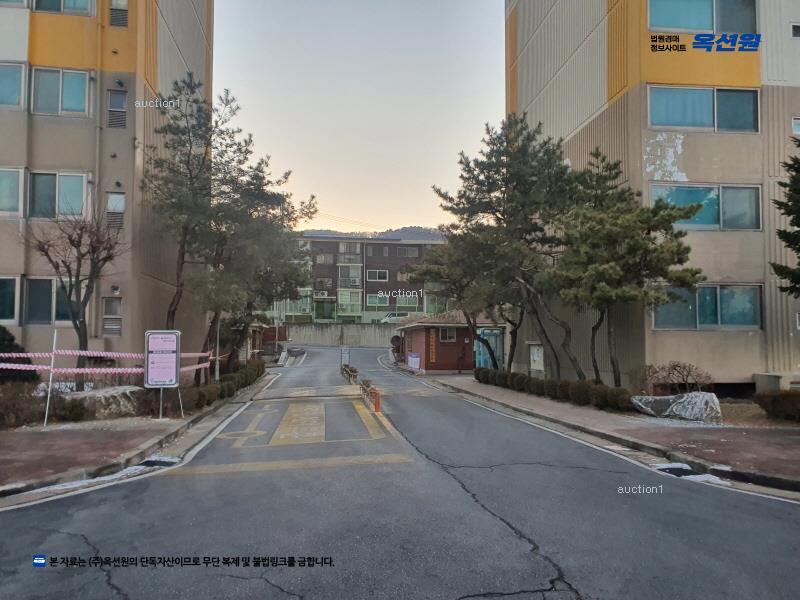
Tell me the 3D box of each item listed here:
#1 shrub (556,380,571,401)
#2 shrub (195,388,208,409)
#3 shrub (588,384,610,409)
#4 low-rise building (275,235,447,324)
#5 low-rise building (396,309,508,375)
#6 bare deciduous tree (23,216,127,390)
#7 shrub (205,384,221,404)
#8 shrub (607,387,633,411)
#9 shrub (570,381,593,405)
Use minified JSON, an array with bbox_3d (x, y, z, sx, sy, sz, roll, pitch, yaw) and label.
[{"bbox_3d":[4.146,2.282,15.100,0.530,0.520,0.500,1,-4,-16],"label":"shrub"},{"bbox_3d":[-4.724,2.344,14.300,0.450,0.480,0.480,1,-4,-8],"label":"shrub"},{"bbox_3d":[4.764,2.305,14.350,0.540,0.560,0.550,1,-4,-8],"label":"shrub"},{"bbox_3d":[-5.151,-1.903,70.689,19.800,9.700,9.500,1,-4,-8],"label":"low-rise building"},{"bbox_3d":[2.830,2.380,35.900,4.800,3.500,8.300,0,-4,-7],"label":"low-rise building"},{"bbox_3d":[-7.031,0.141,13.000,2.250,3.950,2.200,1,-4,-7],"label":"bare deciduous tree"},{"bbox_3d":[-4.805,2.422,15.400,0.470,0.500,0.500,1,-4,-8],"label":"shrub"},{"bbox_3d":[4.785,2.154,13.100,0.560,0.510,0.560,1,-4,-16],"label":"shrub"},{"bbox_3d":[4.265,2.205,14.200,0.570,0.580,0.570,1,-4,-16],"label":"shrub"}]

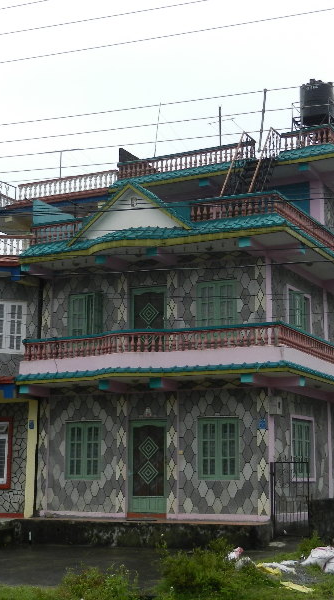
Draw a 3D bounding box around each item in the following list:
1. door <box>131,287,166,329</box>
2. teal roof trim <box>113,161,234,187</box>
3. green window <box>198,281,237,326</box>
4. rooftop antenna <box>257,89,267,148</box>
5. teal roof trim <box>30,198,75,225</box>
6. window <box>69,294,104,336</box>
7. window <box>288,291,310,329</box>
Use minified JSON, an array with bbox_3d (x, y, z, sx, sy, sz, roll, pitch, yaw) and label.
[{"bbox_3d":[-0.438,0.806,21.125,0.964,2.209,0.122,-5,-13,28],"label":"door"},{"bbox_3d":[0.197,-3.516,24.697,3.912,0.430,0.460,-6,-13,28],"label":"teal roof trim"},{"bbox_3d":[1.131,0.237,19.842,0.991,1.363,0.150,-6,-13,28],"label":"green window"},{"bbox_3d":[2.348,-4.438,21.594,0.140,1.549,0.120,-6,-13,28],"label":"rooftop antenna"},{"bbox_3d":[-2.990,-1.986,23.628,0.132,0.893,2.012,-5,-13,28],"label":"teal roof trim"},{"bbox_3d":[-1.998,0.510,21.438,1.009,1.363,0.170,-6,-13,28],"label":"window"},{"bbox_3d":[3.239,0.536,21.628,0.150,1.391,1.476,-5,-13,28],"label":"window"}]

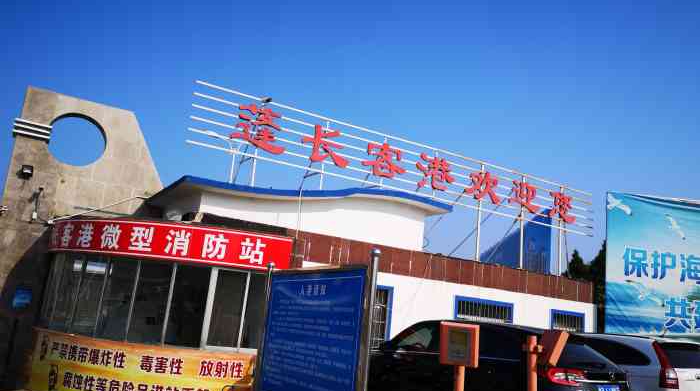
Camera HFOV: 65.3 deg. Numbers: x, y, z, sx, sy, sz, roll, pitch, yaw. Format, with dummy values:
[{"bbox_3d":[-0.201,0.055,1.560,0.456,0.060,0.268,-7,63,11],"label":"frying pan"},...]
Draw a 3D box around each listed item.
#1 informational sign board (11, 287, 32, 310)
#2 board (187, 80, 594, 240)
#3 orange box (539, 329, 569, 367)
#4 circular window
[{"bbox_3d":[-5.038,1.583,8.391,0.240,0.300,0.040,12,-14,-29],"label":"informational sign board"},{"bbox_3d":[2.057,-0.510,13.408,11.927,1.260,0.300,12,-14,-29],"label":"board"},{"bbox_3d":[1.374,1.043,3.750,0.060,0.225,0.225,31,-17,-3],"label":"orange box"},{"bbox_3d":[-4.587,-0.903,9.199,0.900,0.900,0.250,12,-14,-29],"label":"circular window"}]

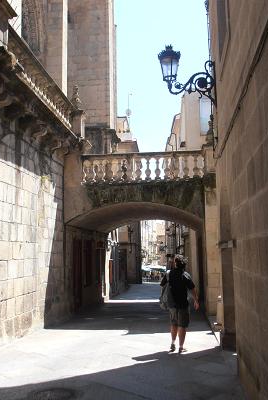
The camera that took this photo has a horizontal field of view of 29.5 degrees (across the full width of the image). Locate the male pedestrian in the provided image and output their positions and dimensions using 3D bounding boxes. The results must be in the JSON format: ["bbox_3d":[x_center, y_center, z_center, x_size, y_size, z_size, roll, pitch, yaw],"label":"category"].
[{"bbox_3d":[0.780,1.798,8.937,0.660,1.690,0.480,-1,-6,-2],"label":"male pedestrian"}]

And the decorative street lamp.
[{"bbox_3d":[1.297,-3.048,12.481,1.400,1.560,0.530,-1,-6,6],"label":"decorative street lamp"}]

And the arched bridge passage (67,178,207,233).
[{"bbox_3d":[0.298,0.336,16.704,3.850,1.250,6.000,-1,-6,6],"label":"arched bridge passage"}]

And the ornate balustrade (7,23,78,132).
[{"bbox_3d":[-1.900,-2.258,11.125,0.320,0.850,4.900,-1,-6,6],"label":"ornate balustrade"}]

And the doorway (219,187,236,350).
[{"bbox_3d":[1.727,1.231,9.649,0.320,2.900,1.250,-1,-6,6],"label":"doorway"}]

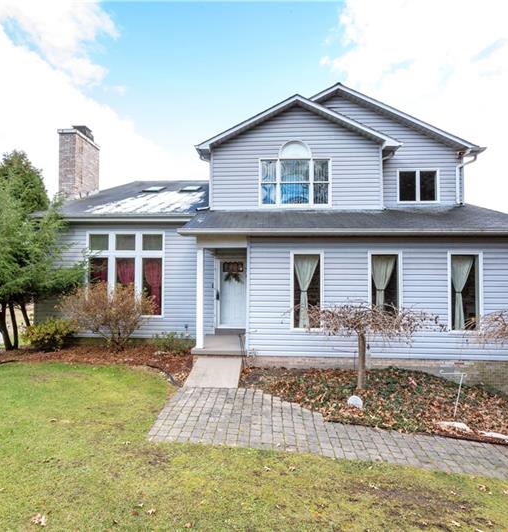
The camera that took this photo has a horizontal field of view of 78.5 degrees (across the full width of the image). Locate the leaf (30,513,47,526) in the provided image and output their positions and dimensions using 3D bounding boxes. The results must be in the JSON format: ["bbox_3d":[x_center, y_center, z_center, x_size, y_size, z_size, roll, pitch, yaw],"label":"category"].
[{"bbox_3d":[-1.860,2.190,2.690,0.130,0.030,0.115,0,0,0],"label":"leaf"}]

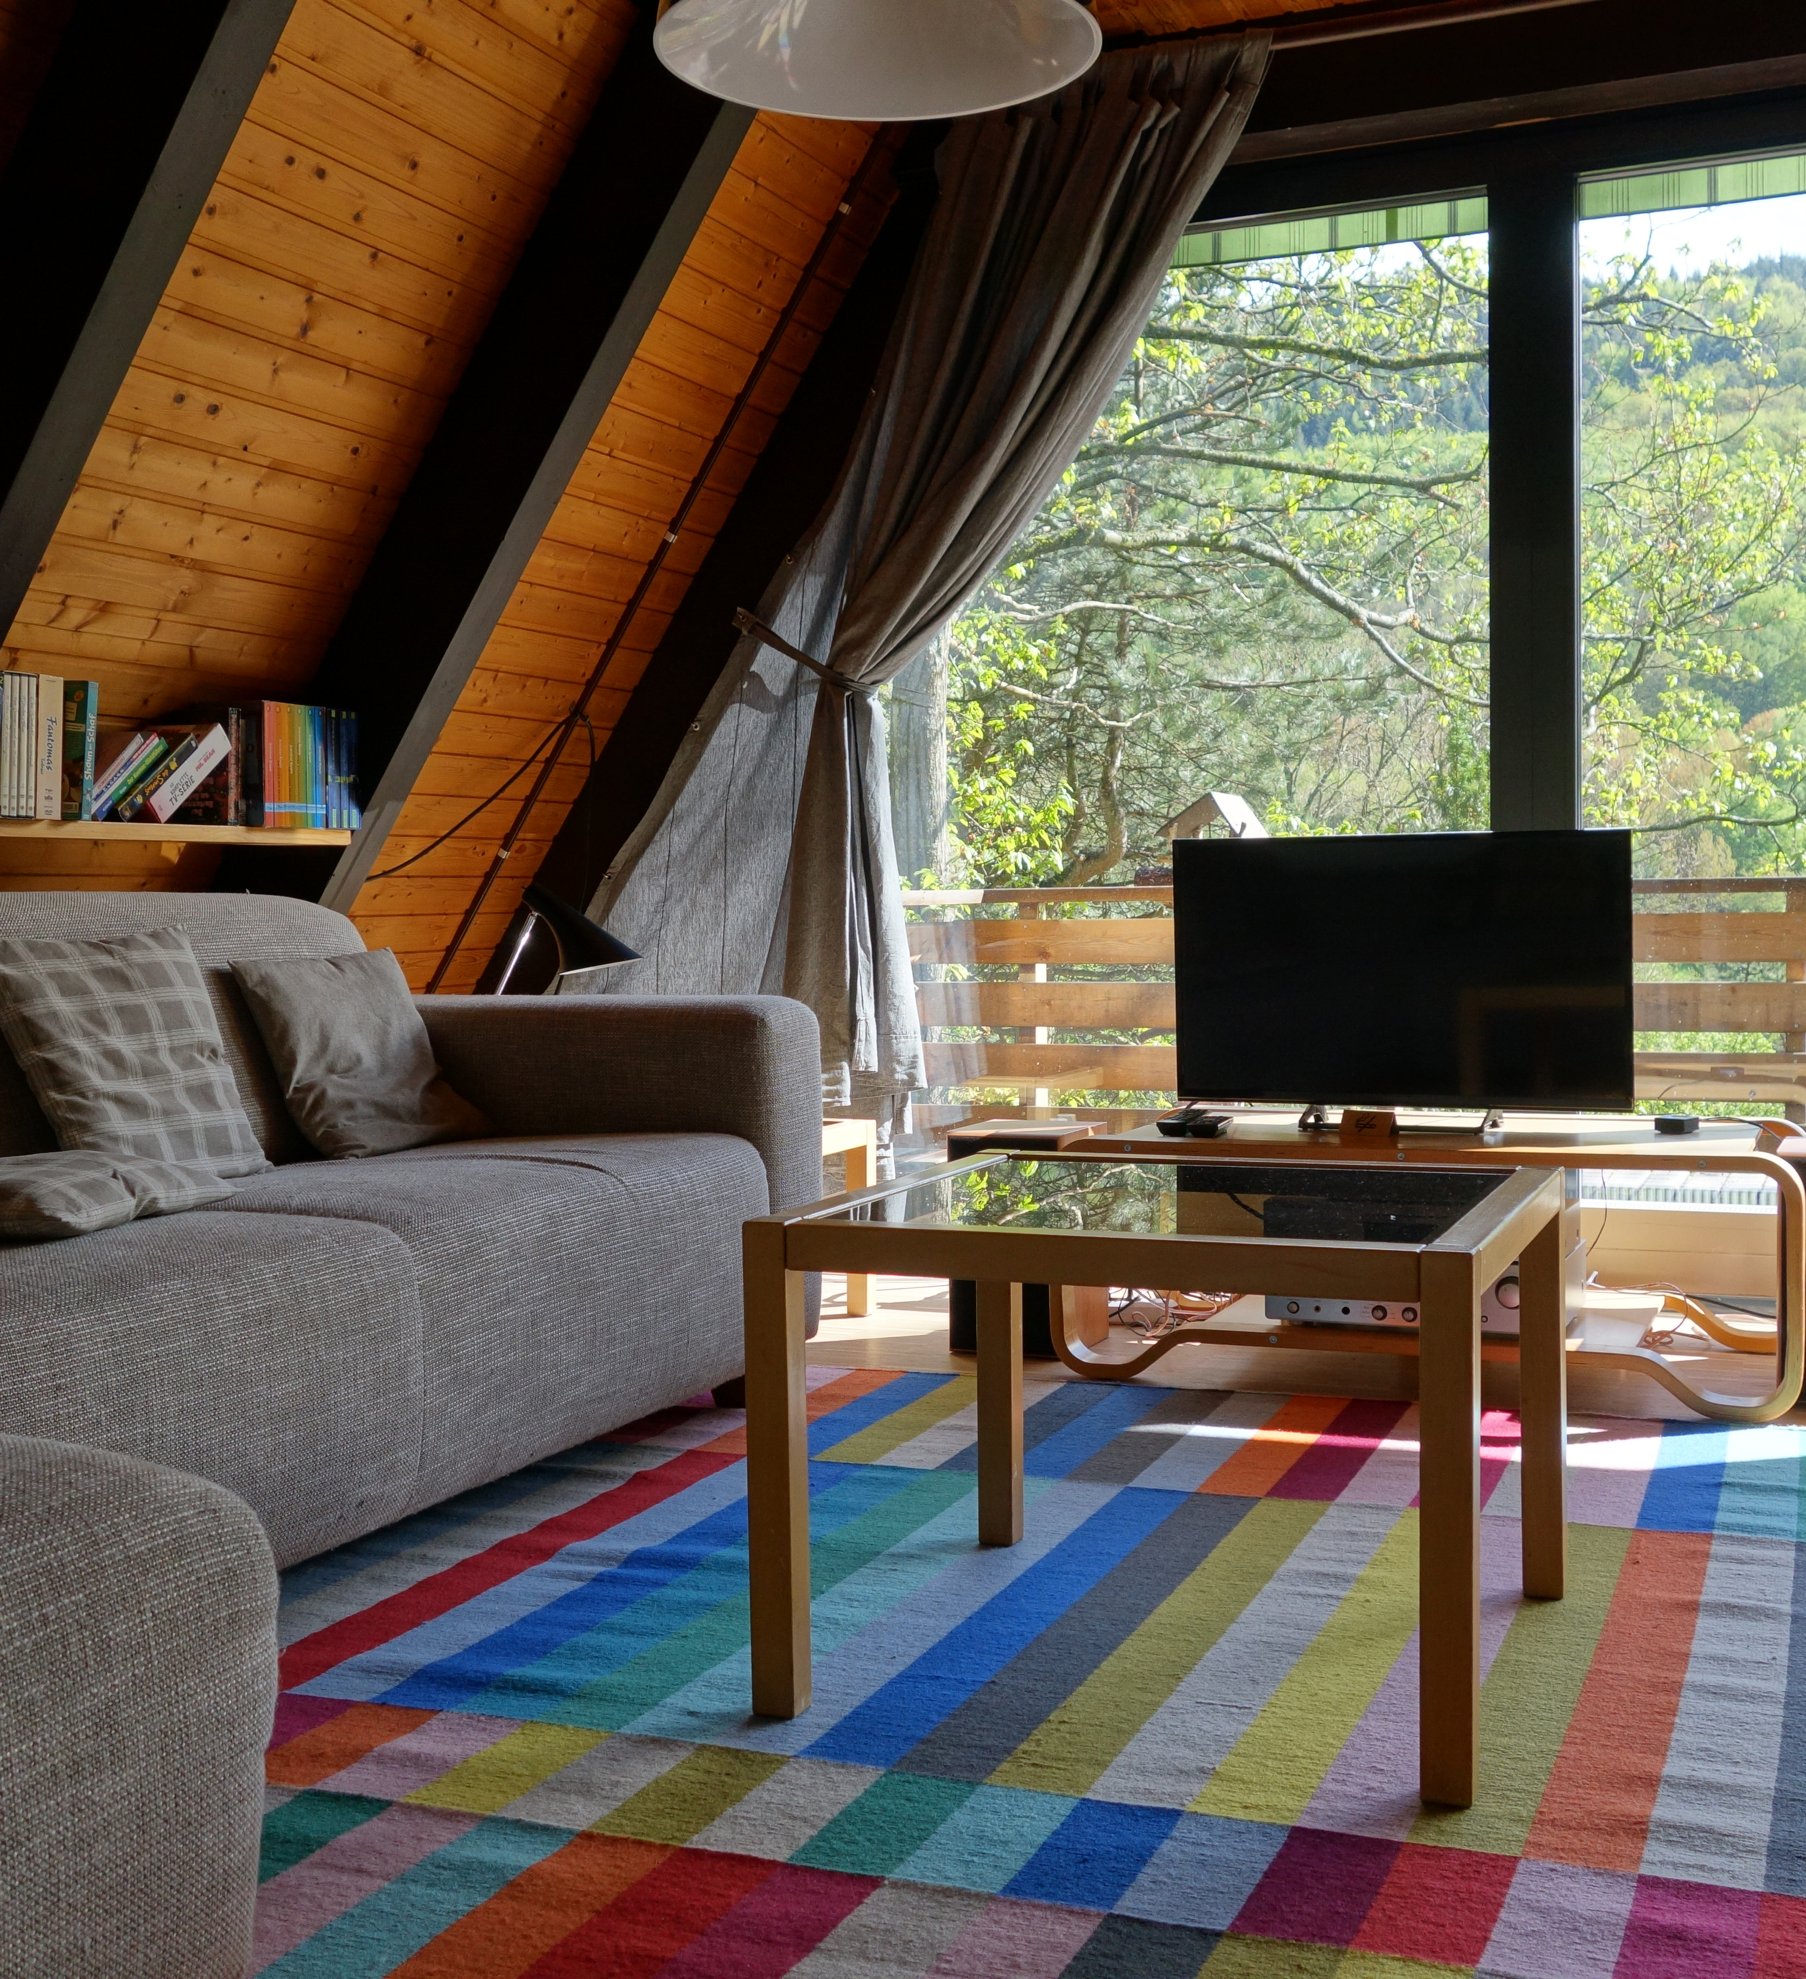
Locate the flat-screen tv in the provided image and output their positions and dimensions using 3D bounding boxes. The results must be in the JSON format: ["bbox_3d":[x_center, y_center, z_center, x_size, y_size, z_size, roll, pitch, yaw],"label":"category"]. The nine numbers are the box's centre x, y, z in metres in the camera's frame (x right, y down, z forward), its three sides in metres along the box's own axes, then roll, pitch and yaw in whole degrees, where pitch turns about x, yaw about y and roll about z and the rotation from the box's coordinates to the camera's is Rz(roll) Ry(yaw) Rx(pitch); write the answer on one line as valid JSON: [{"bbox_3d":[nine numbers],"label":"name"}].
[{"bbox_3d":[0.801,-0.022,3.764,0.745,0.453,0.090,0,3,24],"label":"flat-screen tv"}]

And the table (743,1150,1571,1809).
[{"bbox_3d":[0.293,0.442,2.371,0.673,0.473,0.664,0,3,21],"label":"table"}]

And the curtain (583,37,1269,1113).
[{"bbox_3d":[-0.053,-0.706,4.471,1.562,1.998,0.160,0,3,22],"label":"curtain"}]

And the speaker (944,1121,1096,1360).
[{"bbox_3d":[0.222,0.425,3.979,0.196,0.369,0.263,0,3,22],"label":"speaker"}]

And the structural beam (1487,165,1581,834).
[{"bbox_3d":[1.168,-0.472,4.248,0.156,2.030,0.100,0,3,22],"label":"structural beam"}]

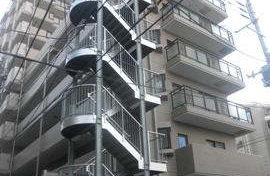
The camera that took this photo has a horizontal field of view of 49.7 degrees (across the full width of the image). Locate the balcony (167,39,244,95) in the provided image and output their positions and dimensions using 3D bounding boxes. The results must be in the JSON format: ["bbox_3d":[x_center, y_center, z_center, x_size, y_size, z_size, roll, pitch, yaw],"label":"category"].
[{"bbox_3d":[4.271,-1.082,17.511,5.661,1.428,1.275,16,-33,-33],"label":"balcony"}]

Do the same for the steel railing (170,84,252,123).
[{"bbox_3d":[4.397,1.244,16.275,5.590,0.989,1.193,16,-33,-33],"label":"steel railing"}]

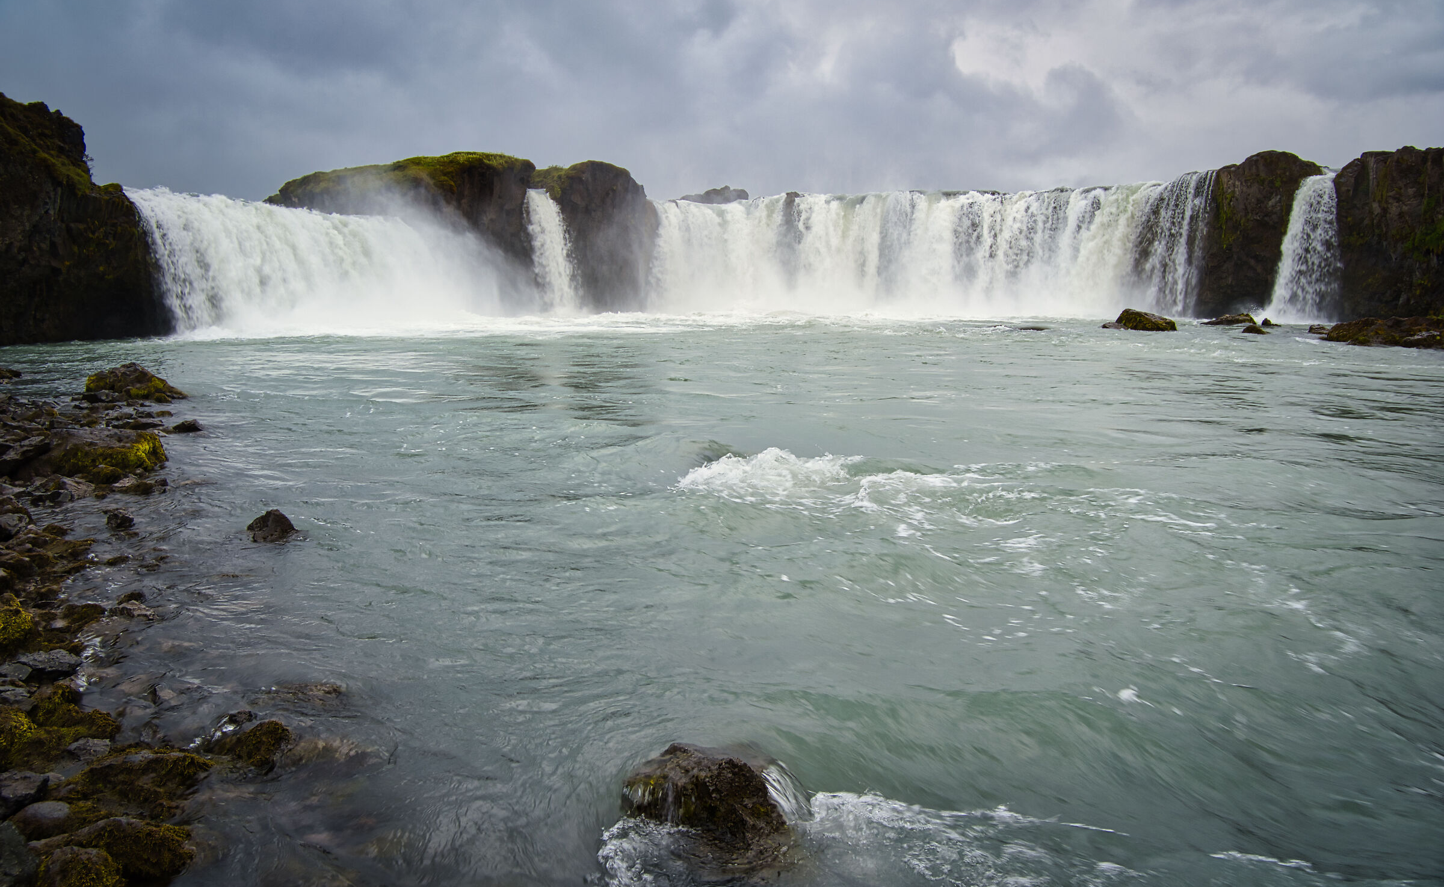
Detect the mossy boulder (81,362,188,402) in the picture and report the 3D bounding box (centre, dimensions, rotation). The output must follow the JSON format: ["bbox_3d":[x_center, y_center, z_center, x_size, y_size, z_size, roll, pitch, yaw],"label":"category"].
[{"bbox_3d":[-13.498,-1.429,21.159,2.050,0.780,1.500,-7,11,-32],"label":"mossy boulder"}]

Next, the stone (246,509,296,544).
[{"bbox_3d":[-4.381,0.794,8.955,0.430,0.290,0.360,-6,10,-26],"label":"stone"}]

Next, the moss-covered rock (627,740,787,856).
[{"bbox_3d":[-0.069,1.539,4.057,0.750,0.360,0.640,-1,9,-1],"label":"moss-covered rock"}]

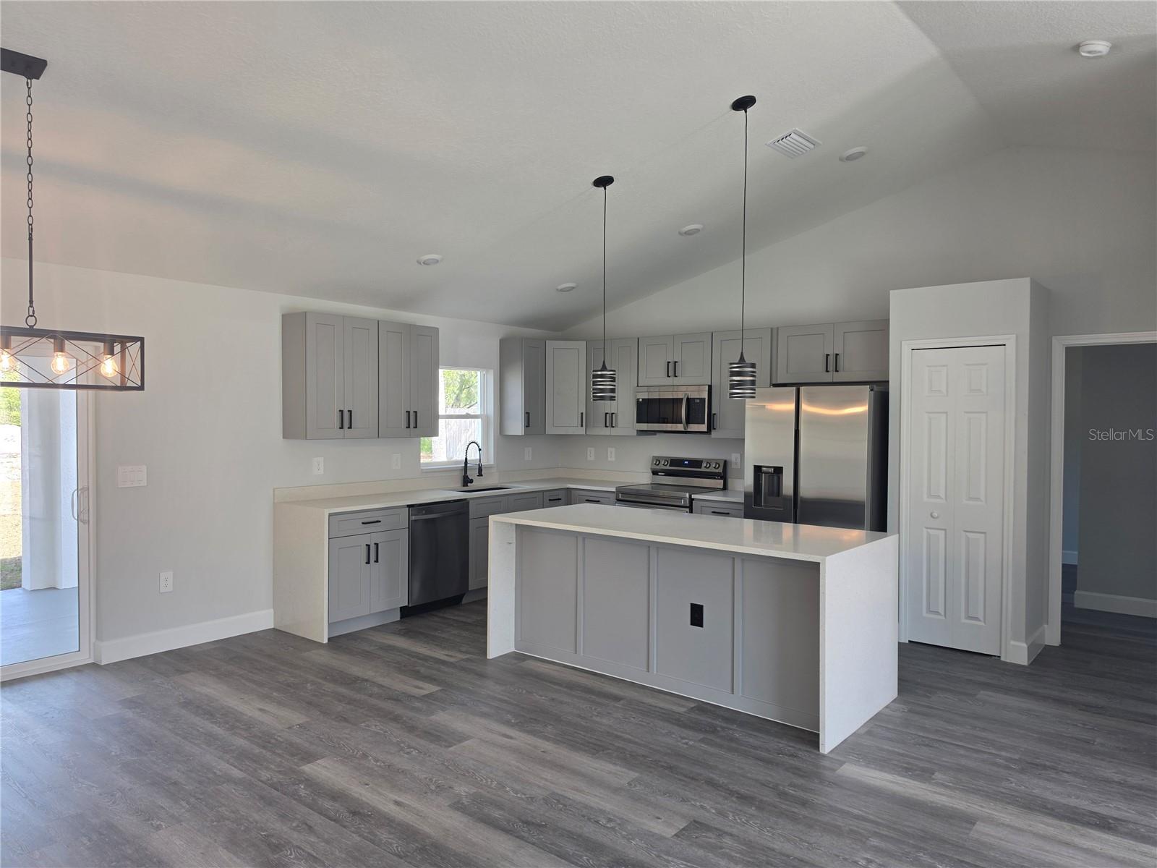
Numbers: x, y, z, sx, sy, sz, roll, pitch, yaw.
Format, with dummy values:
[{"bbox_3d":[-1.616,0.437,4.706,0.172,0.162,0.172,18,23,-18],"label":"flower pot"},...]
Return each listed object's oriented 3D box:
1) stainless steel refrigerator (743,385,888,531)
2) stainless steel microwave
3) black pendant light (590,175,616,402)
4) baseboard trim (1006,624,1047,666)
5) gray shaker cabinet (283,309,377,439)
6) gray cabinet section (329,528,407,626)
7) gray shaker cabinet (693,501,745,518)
[{"bbox_3d":[1.882,0.544,5.891,0.915,1.785,0.790,1,2,39],"label":"stainless steel refrigerator"},{"bbox_3d":[0.924,-0.214,6.917,0.758,0.418,0.405,1,1,40],"label":"stainless steel microwave"},{"bbox_3d":[0.162,-0.903,4.838,0.148,1.395,0.148,0,1,0],"label":"black pendant light"},{"bbox_3d":[2.970,1.382,5.084,0.115,0.134,0.620,1,1,40],"label":"baseboard trim"},{"bbox_3d":[-1.859,-0.419,5.811,0.330,0.909,0.612,1,1,40],"label":"gray shaker cabinet"},{"bbox_3d":[-1.692,0.999,5.674,0.520,0.585,0.677,1,1,39],"label":"gray cabinet section"},{"bbox_3d":[1.355,0.984,6.474,0.540,0.876,0.625,1,2,39],"label":"gray shaker cabinet"}]

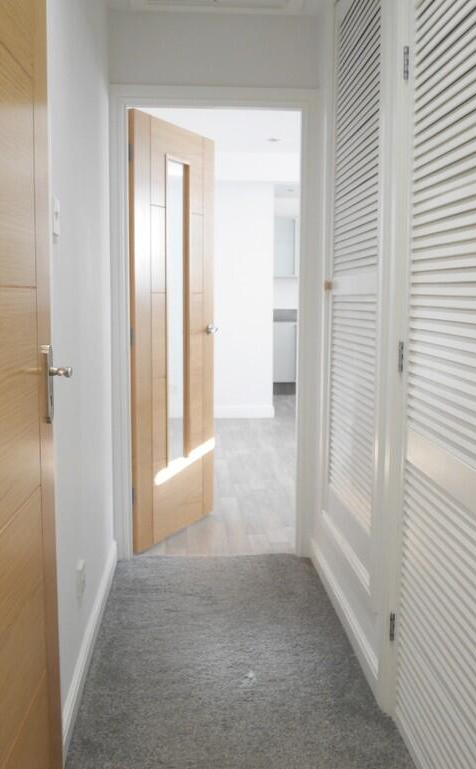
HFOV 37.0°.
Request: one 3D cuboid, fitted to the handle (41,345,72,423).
[{"bbox_3d":[-0.357,0.002,1.411,0.058,0.157,0.112,0,6,-2],"label":"handle"}]

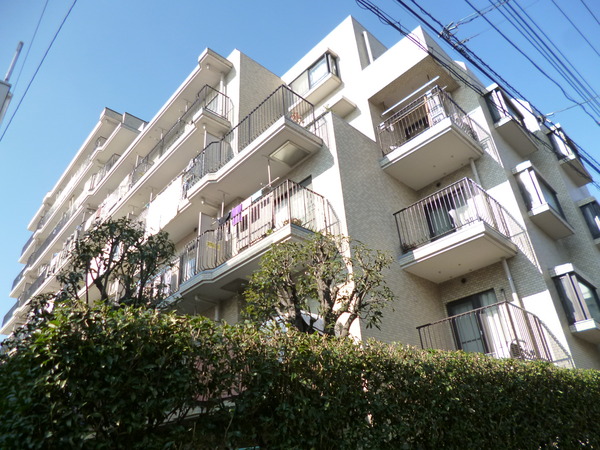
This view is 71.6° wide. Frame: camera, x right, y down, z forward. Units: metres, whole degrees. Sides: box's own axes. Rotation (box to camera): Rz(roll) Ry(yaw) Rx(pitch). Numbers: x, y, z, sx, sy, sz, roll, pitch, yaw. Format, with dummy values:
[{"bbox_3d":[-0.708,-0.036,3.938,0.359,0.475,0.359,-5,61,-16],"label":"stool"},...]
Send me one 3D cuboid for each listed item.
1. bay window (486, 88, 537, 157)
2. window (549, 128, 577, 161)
[{"bbox_3d":[6.172,-3.010,12.150,1.950,1.350,0.460,22,-38,-39],"label":"bay window"},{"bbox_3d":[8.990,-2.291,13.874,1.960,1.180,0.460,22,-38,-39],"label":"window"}]

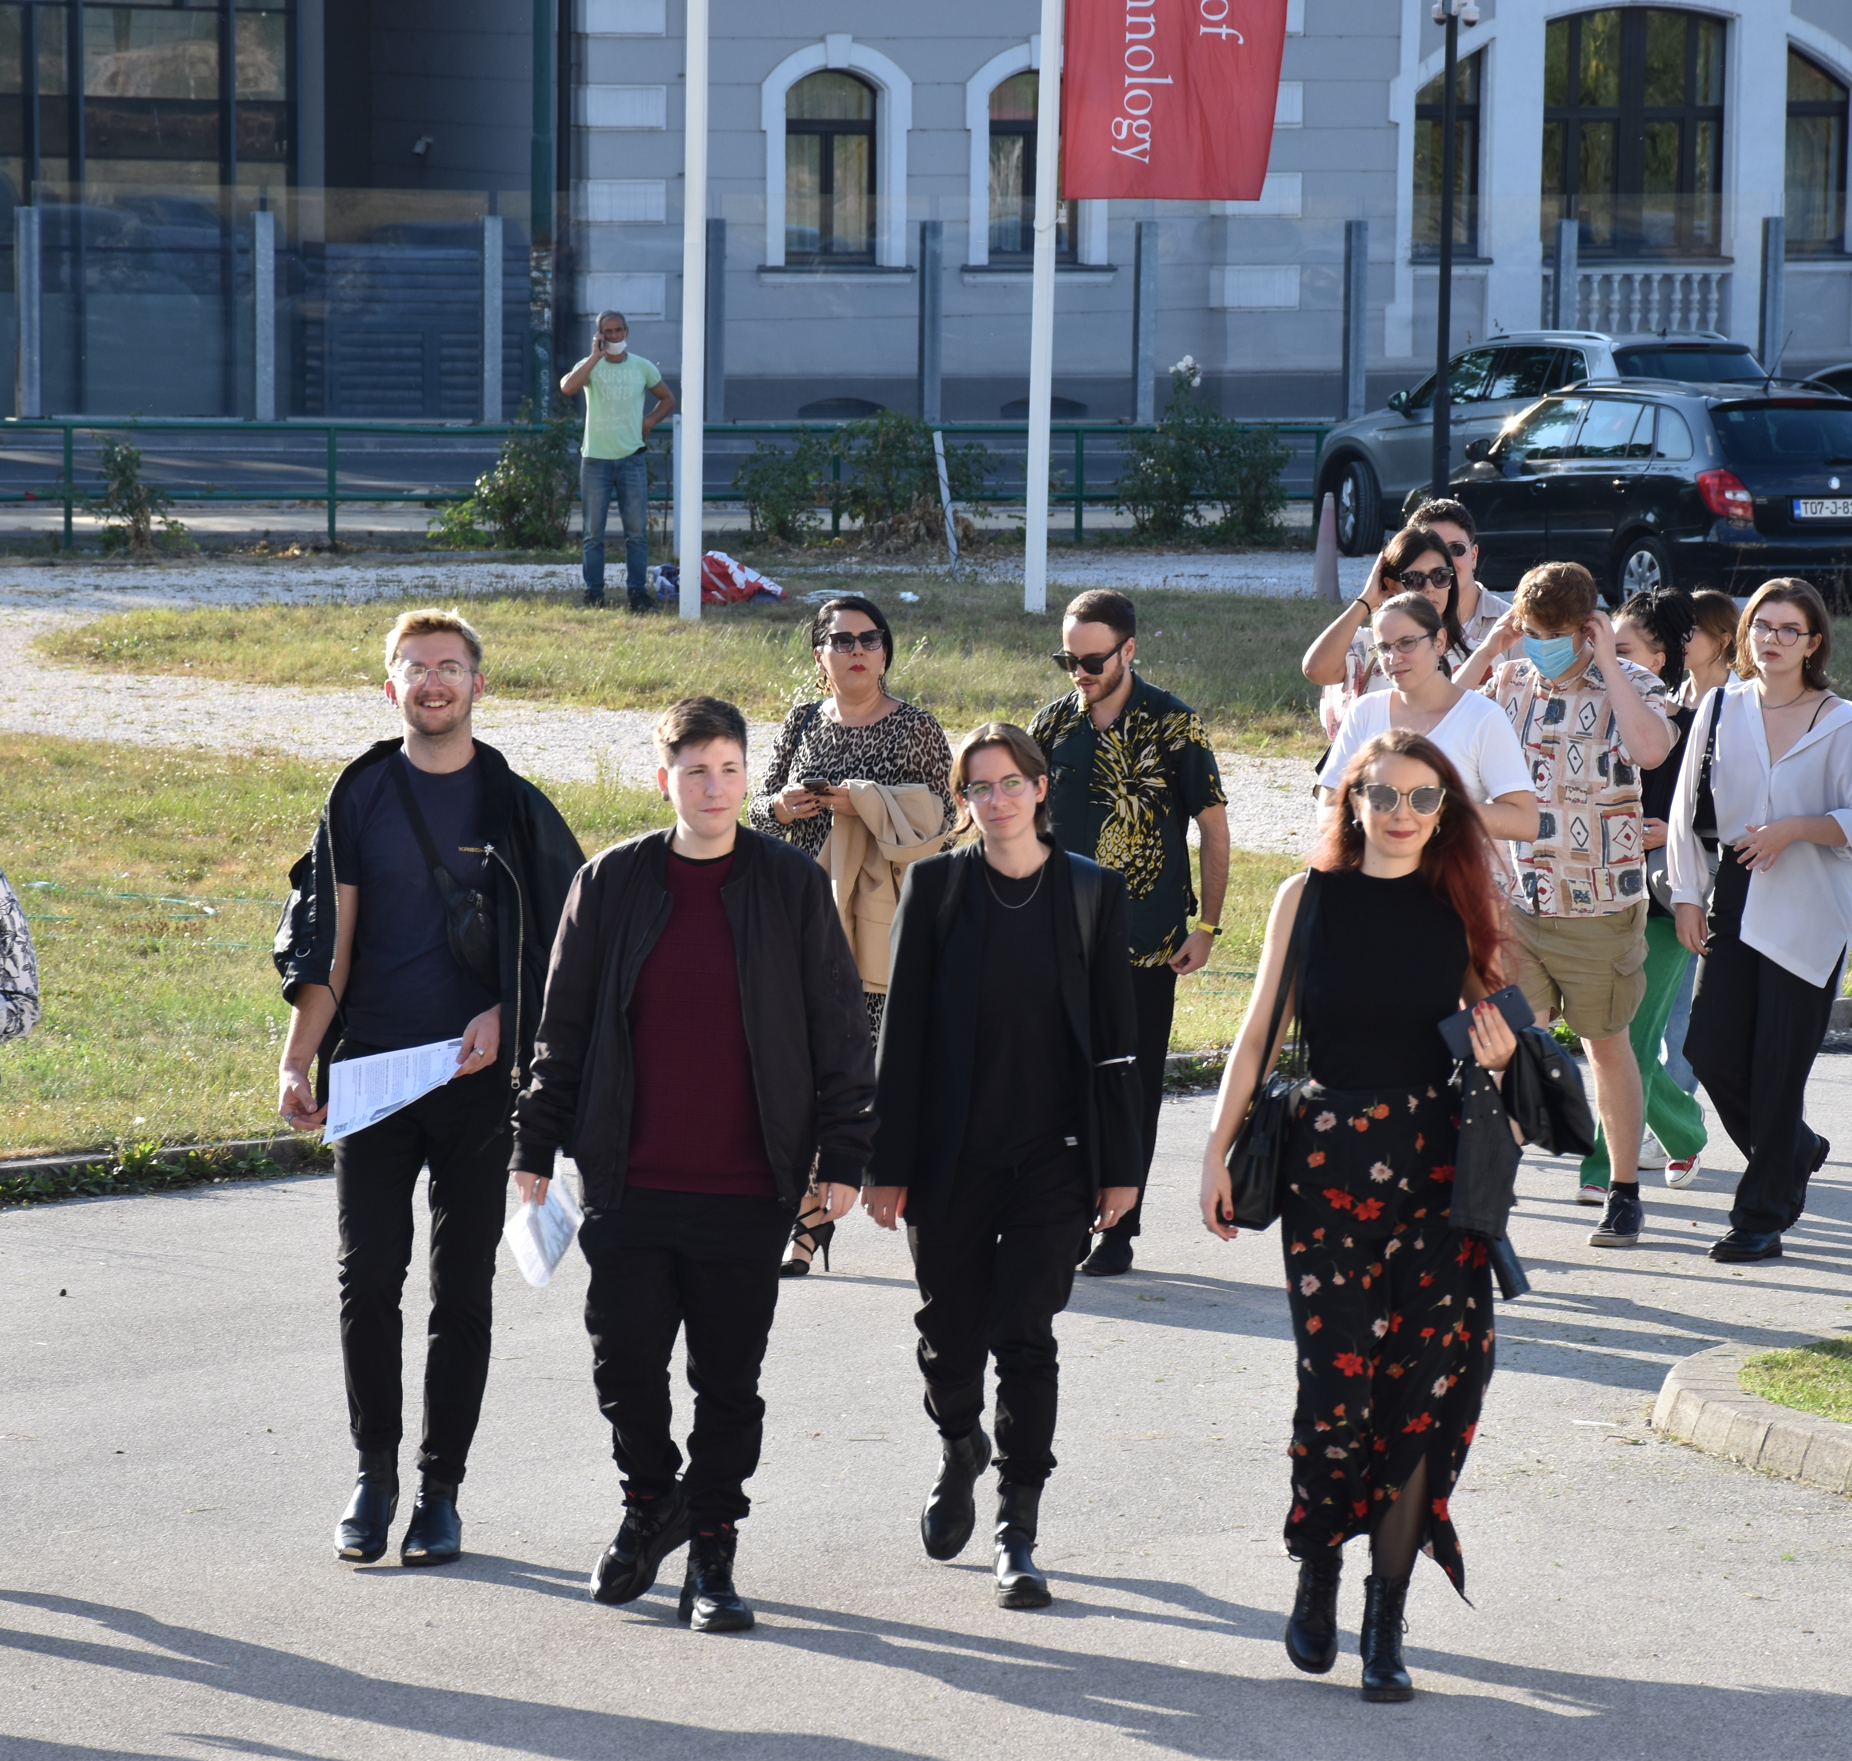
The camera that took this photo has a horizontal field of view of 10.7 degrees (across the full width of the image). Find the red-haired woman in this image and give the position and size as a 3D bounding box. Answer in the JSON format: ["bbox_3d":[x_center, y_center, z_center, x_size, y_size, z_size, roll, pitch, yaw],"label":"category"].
[{"bbox_3d":[0.766,0.596,17.550,0.560,1.710,0.450,1,4,5],"label":"red-haired woman"}]

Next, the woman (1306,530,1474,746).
[{"bbox_3d":[1.339,-0.117,28.000,0.580,1.740,0.420,0,4,-5],"label":"woman"}]

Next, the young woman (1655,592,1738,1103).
[{"bbox_3d":[2.167,-0.012,28.000,0.480,1.630,0.470,-3,6,-45],"label":"young woman"}]

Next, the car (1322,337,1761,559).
[{"bbox_3d":[4.460,-3.080,70.500,1.880,1.660,4.480,-1,5,-25],"label":"car"}]

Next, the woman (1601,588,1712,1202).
[{"bbox_3d":[1.960,0.031,27.000,0.480,1.650,0.500,4,5,40],"label":"woman"}]

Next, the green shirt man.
[{"bbox_3d":[-1.881,-2.568,60.400,0.680,1.780,0.420,0,4,-3],"label":"green shirt man"}]

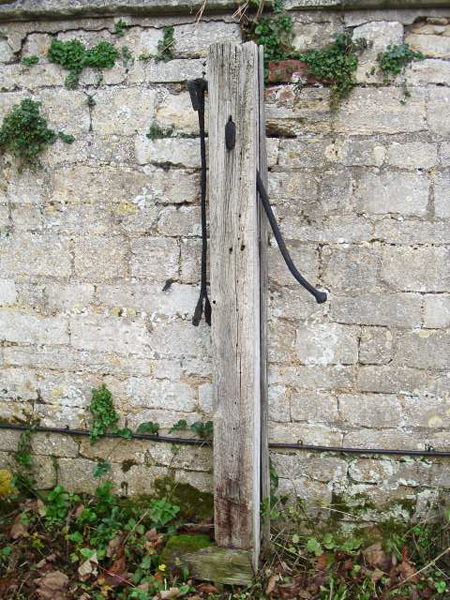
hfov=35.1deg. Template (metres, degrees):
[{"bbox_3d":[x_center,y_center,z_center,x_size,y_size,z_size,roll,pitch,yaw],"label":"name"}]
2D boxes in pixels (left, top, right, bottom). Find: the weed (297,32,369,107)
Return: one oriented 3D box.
[{"bbox_3d":[0.416,-0.892,2.768,0.265,0.249,0.140,1,9,8],"label":"weed"}]

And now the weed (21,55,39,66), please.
[{"bbox_3d":[-0.818,-1.002,2.974,0.056,0.038,0.050,1,9,8],"label":"weed"}]

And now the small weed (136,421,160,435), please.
[{"bbox_3d":[-0.307,0.511,2.851,0.090,0.043,0.040,2,12,8],"label":"small weed"}]

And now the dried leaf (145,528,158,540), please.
[{"bbox_3d":[-0.284,0.907,2.749,0.045,0.028,0.040,2,12,8],"label":"dried leaf"}]

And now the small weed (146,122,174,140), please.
[{"bbox_3d":[-0.265,-0.695,2.932,0.101,0.065,0.070,1,9,8],"label":"small weed"}]

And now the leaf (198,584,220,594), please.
[{"bbox_3d":[-0.054,1.013,2.488,0.068,0.020,0.060,1,9,8],"label":"leaf"}]

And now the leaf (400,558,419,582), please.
[{"bbox_3d":[0.664,0.980,2.575,0.060,0.044,0.080,1,9,8],"label":"leaf"}]

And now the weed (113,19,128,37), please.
[{"bbox_3d":[-0.373,-0.973,2.538,0.049,0.062,0.045,2,11,9],"label":"weed"}]

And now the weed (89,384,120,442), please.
[{"bbox_3d":[-0.531,0.500,3.138,0.112,0.232,0.090,1,9,8],"label":"weed"}]

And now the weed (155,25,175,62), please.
[{"bbox_3d":[-0.244,-1.037,2.877,0.065,0.132,0.070,1,9,8],"label":"weed"}]

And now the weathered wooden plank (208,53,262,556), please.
[{"bbox_3d":[0.035,0.063,2.502,0.159,1.832,0.070,2,12,8],"label":"weathered wooden plank"}]

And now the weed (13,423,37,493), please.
[{"bbox_3d":[-0.833,0.663,2.953,0.067,0.278,0.060,2,12,8],"label":"weed"}]

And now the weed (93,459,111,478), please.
[{"bbox_3d":[-0.508,0.694,2.926,0.068,0.074,0.030,2,12,8],"label":"weed"}]

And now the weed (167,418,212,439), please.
[{"bbox_3d":[-0.150,0.560,3.103,0.182,0.059,0.070,1,9,8],"label":"weed"}]

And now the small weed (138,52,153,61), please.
[{"bbox_3d":[-0.286,-0.876,2.558,0.047,0.027,0.030,2,12,8],"label":"small weed"}]

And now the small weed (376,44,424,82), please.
[{"bbox_3d":[0.596,-0.806,2.412,0.150,0.122,0.080,2,12,8],"label":"small weed"}]

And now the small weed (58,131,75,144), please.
[{"bbox_3d":[-0.669,-0.686,3.003,0.052,0.054,0.045,1,9,8],"label":"small weed"}]

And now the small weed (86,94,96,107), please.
[{"bbox_3d":[-0.558,-0.834,2.973,0.032,0.044,0.030,1,9,8],"label":"small weed"}]

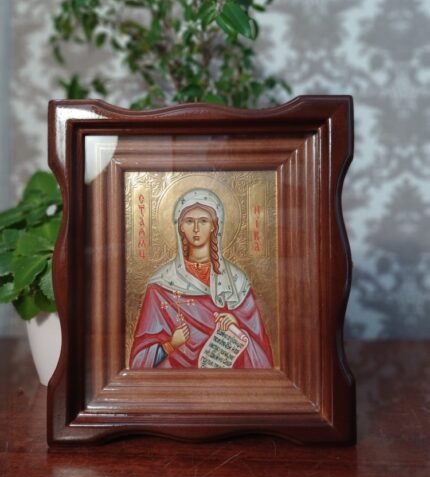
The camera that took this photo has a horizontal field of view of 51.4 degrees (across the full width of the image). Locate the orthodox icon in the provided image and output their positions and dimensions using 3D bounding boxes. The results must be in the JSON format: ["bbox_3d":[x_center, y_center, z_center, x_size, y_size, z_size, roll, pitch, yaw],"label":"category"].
[{"bbox_3d":[-0.012,0.030,0.387,0.131,0.167,0.018,0,-1,1],"label":"orthodox icon"}]

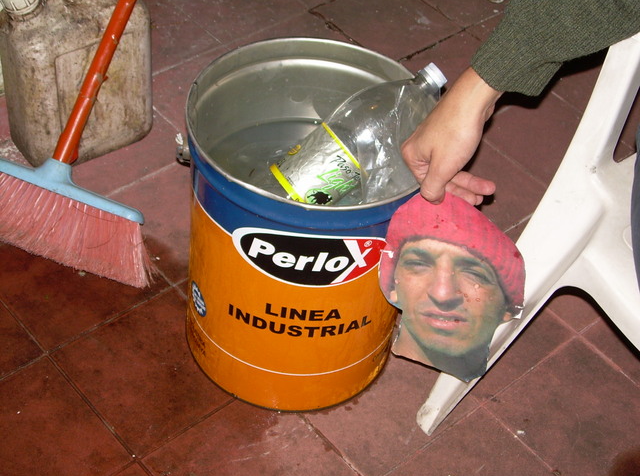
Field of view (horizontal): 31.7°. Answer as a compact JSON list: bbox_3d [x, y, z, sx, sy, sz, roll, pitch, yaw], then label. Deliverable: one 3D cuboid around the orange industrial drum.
[{"bbox_3d":[-0.020,-0.008,1.398,0.300,0.364,0.300,5,45,-4],"label":"orange industrial drum"}]

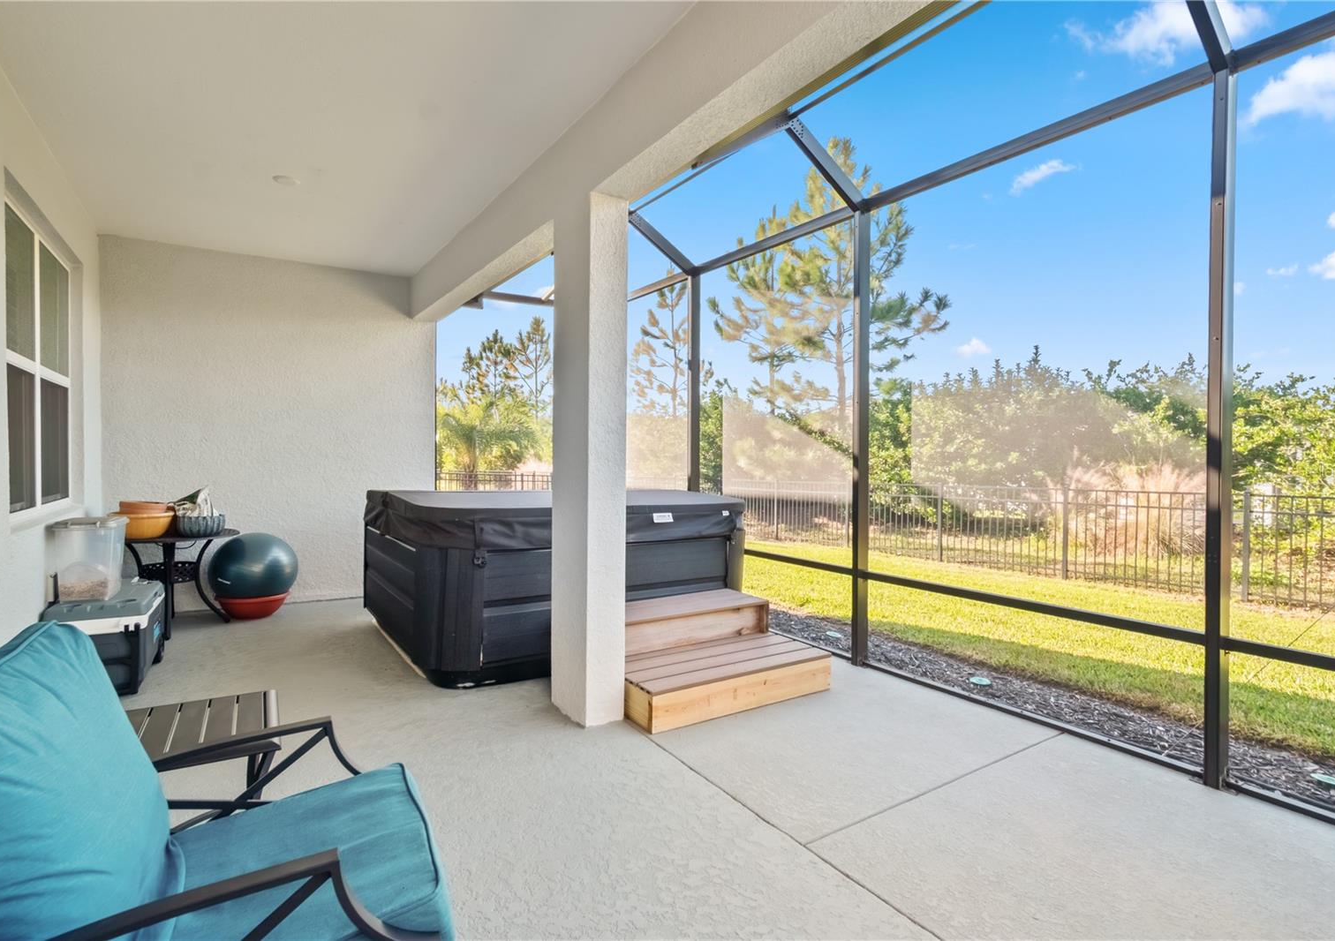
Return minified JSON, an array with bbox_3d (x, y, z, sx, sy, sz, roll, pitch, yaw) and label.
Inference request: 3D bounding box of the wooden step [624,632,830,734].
[{"bbox_3d":[0.289,1.110,3.186,1.082,0.185,0.505,-1,2,-30],"label":"wooden step"}]

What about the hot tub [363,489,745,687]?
[{"bbox_3d":[-0.997,0.678,4.702,2.163,0.978,2.266,-1,2,-34],"label":"hot tub"}]

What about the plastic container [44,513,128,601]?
[{"bbox_3d":[-3.383,0.527,3.454,0.283,0.422,0.402,-1,2,-35],"label":"plastic container"}]

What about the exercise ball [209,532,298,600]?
[{"bbox_3d":[-3.342,0.797,4.773,0.582,0.582,0.582,-1,2,-35],"label":"exercise ball"}]

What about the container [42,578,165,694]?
[{"bbox_3d":[-3.198,0.972,3.351,0.422,0.453,0.618,-1,2,-33],"label":"container"}]

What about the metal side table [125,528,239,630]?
[{"bbox_3d":[-3.698,0.825,4.377,0.783,0.700,0.783,-1,2,-35],"label":"metal side table"}]

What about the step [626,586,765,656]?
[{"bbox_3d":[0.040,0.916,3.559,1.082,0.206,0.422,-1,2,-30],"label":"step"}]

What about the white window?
[{"bbox_3d":[-3.773,-0.608,3.541,0.082,1.669,1.545,-1,2,-36],"label":"white window"}]

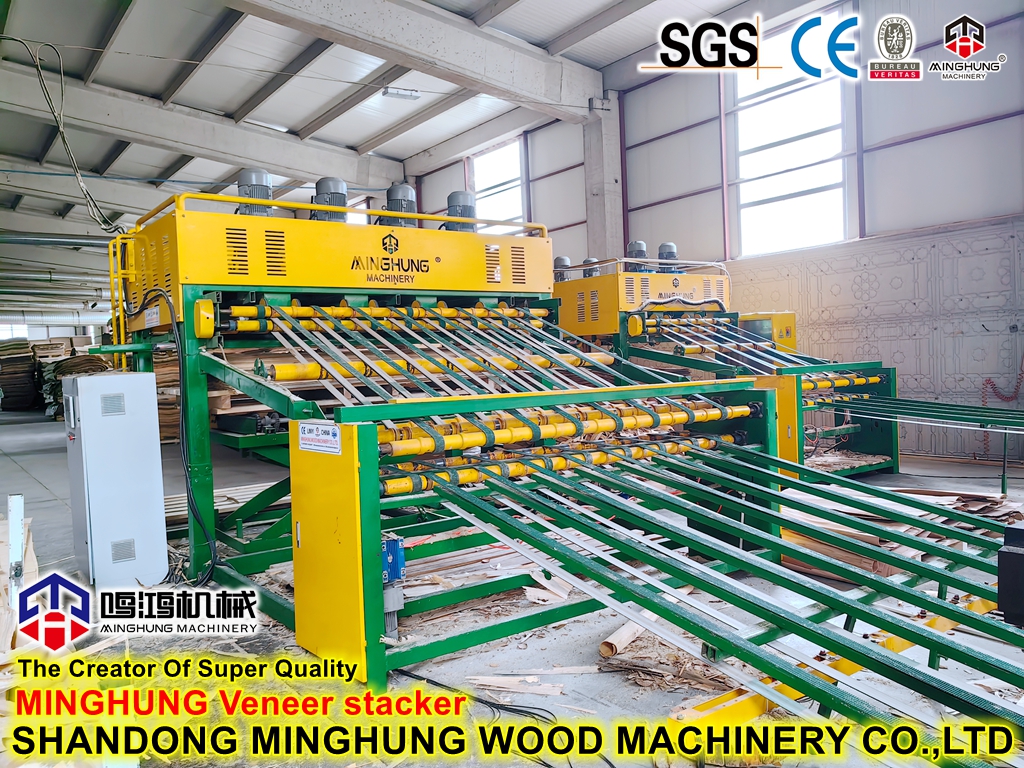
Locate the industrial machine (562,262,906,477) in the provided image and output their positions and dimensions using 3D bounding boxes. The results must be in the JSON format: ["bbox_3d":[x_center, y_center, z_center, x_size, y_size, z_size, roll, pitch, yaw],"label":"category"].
[{"bbox_3d":[2.494,-0.309,10.909,2.175,2.775,4.950,-3,2,-34],"label":"industrial machine"}]

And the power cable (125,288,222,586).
[{"bbox_3d":[-2.527,0.338,6.018,0.255,2.130,1.350,-3,2,-36],"label":"power cable"}]

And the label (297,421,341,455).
[{"bbox_3d":[-0.952,0.268,3.950,0.010,0.145,0.440,-3,2,-40],"label":"label"}]

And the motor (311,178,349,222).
[{"bbox_3d":[-1.519,-1.519,6.719,0.265,0.400,0.265,-3,2,-34],"label":"motor"}]

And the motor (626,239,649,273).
[{"bbox_3d":[1.767,-1.779,11.163,0.265,0.410,0.265,-3,2,-34],"label":"motor"}]

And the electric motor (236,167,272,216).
[{"bbox_3d":[-2.038,-1.491,6.362,0.265,0.400,0.265,-3,2,-34],"label":"electric motor"}]

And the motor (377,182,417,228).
[{"bbox_3d":[-0.990,-1.550,7.083,0.265,0.400,0.265,-3,2,-34],"label":"motor"}]

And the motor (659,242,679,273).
[{"bbox_3d":[2.251,-1.824,11.496,0.265,0.410,0.265,-2,2,0],"label":"motor"}]

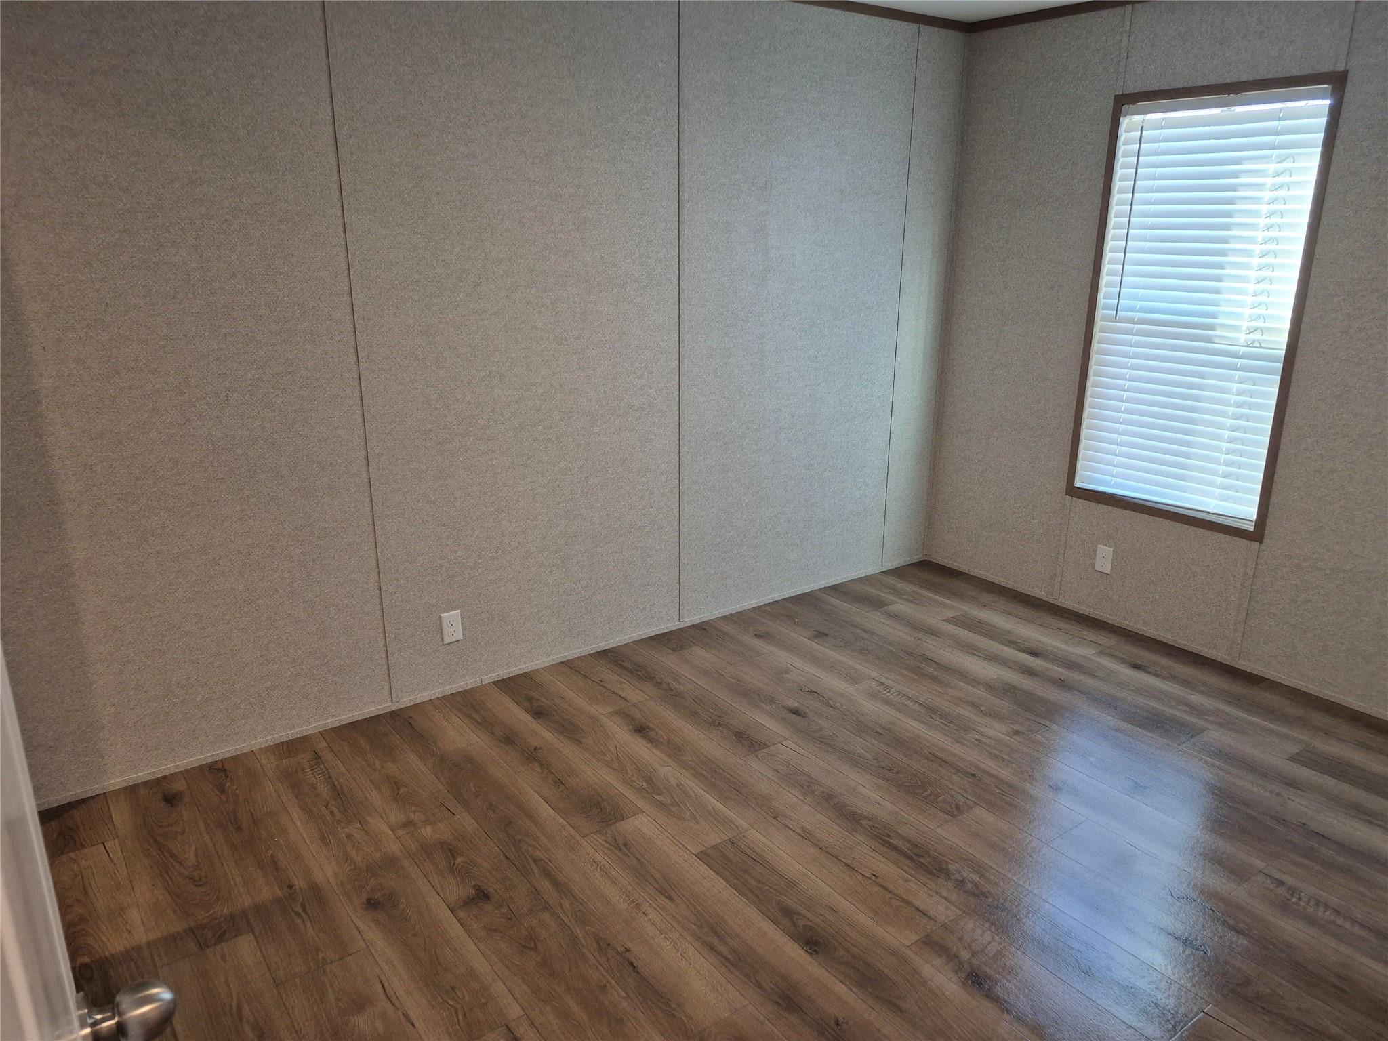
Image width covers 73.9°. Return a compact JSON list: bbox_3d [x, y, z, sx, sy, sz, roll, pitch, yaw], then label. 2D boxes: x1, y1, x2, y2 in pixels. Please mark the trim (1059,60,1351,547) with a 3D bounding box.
[{"bbox_3d":[1.874,-0.779,3.502,0.070,1.591,0.800,-11,20,-34],"label":"trim"}]

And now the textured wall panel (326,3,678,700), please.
[{"bbox_3d":[-0.555,-0.619,3.230,1.218,2.436,0.030,-11,20,-34],"label":"textured wall panel"}]

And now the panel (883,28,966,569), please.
[{"bbox_3d":[1.069,-0.944,4.333,0.320,2.436,0.030,-11,20,-34],"label":"panel"}]

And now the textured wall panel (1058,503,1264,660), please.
[{"bbox_3d":[1.872,0.229,3.792,0.030,0.505,0.774,-11,20,-34],"label":"textured wall panel"}]

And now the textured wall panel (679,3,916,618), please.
[{"bbox_3d":[0.440,-0.818,3.906,1.221,2.436,0.030,-11,20,-34],"label":"textured wall panel"}]

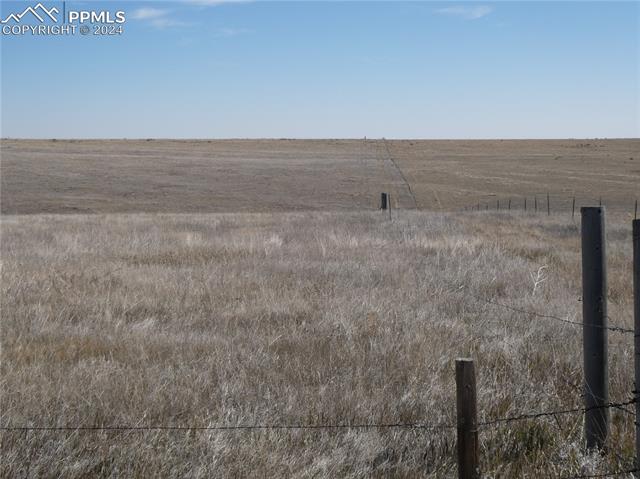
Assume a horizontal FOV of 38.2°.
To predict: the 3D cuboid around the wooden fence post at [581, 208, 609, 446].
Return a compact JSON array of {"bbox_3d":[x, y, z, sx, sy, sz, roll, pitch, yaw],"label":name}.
[{"bbox_3d":[1.553,0.516,5.200,0.137,1.394,0.137,-1,6,17],"label":"wooden fence post"}]

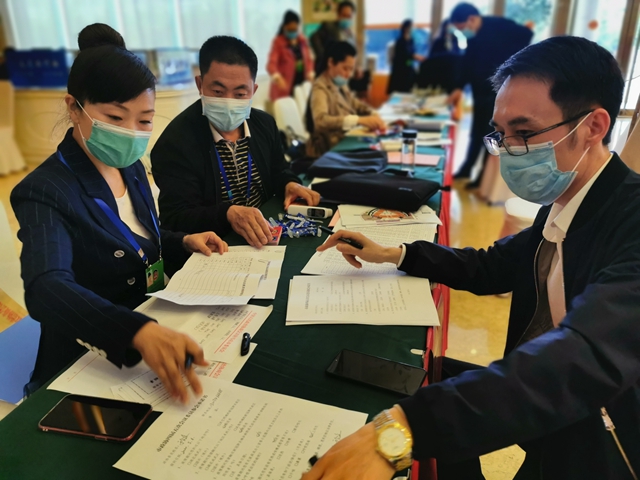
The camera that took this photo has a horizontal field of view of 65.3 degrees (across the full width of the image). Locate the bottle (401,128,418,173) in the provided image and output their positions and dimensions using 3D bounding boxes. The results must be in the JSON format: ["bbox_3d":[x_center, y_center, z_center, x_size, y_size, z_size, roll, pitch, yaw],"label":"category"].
[{"bbox_3d":[0.371,-0.384,2.081,0.060,0.175,0.060,-2,22,0],"label":"bottle"}]

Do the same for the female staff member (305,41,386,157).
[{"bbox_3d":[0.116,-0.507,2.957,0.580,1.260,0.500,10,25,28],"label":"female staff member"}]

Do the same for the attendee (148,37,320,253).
[{"bbox_3d":[-0.285,0.015,1.662,0.560,1.290,0.600,-21,28,-38],"label":"attendee"}]

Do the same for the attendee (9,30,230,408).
[{"bbox_3d":[-0.397,0.205,1.176,0.620,1.310,0.560,9,25,26],"label":"attendee"}]

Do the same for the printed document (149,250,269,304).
[{"bbox_3d":[-0.242,0.084,1.162,0.220,0.042,0.300,-1,22,2],"label":"printed document"}]

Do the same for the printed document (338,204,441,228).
[{"bbox_3d":[0.212,-0.086,1.576,0.292,0.012,0.205,0,22,5],"label":"printed document"}]

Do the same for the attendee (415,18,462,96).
[{"bbox_3d":[1.518,-1.883,5.950,0.500,1.470,0.400,-14,25,-28],"label":"attendee"}]

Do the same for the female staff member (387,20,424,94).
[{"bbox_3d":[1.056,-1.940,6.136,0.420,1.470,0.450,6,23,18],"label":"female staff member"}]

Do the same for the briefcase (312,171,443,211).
[{"bbox_3d":[0.202,-0.187,1.768,0.380,0.058,0.260,10,25,28],"label":"briefcase"}]

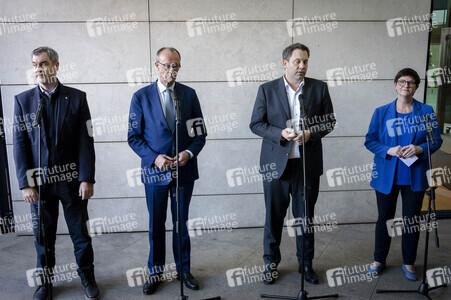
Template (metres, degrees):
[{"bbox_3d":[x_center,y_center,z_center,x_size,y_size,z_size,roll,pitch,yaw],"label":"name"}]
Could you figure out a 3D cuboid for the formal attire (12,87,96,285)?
[{"bbox_3d":[-1.262,0.260,2.842,0.565,1.517,0.330,-4,9,-18],"label":"formal attire"}]

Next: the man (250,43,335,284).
[{"bbox_3d":[0.535,0.107,3.024,0.671,1.878,0.400,0,9,3],"label":"man"}]

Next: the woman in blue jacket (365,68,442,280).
[{"bbox_3d":[1.431,0.190,3.068,0.567,1.676,0.370,3,9,23],"label":"woman in blue jacket"}]

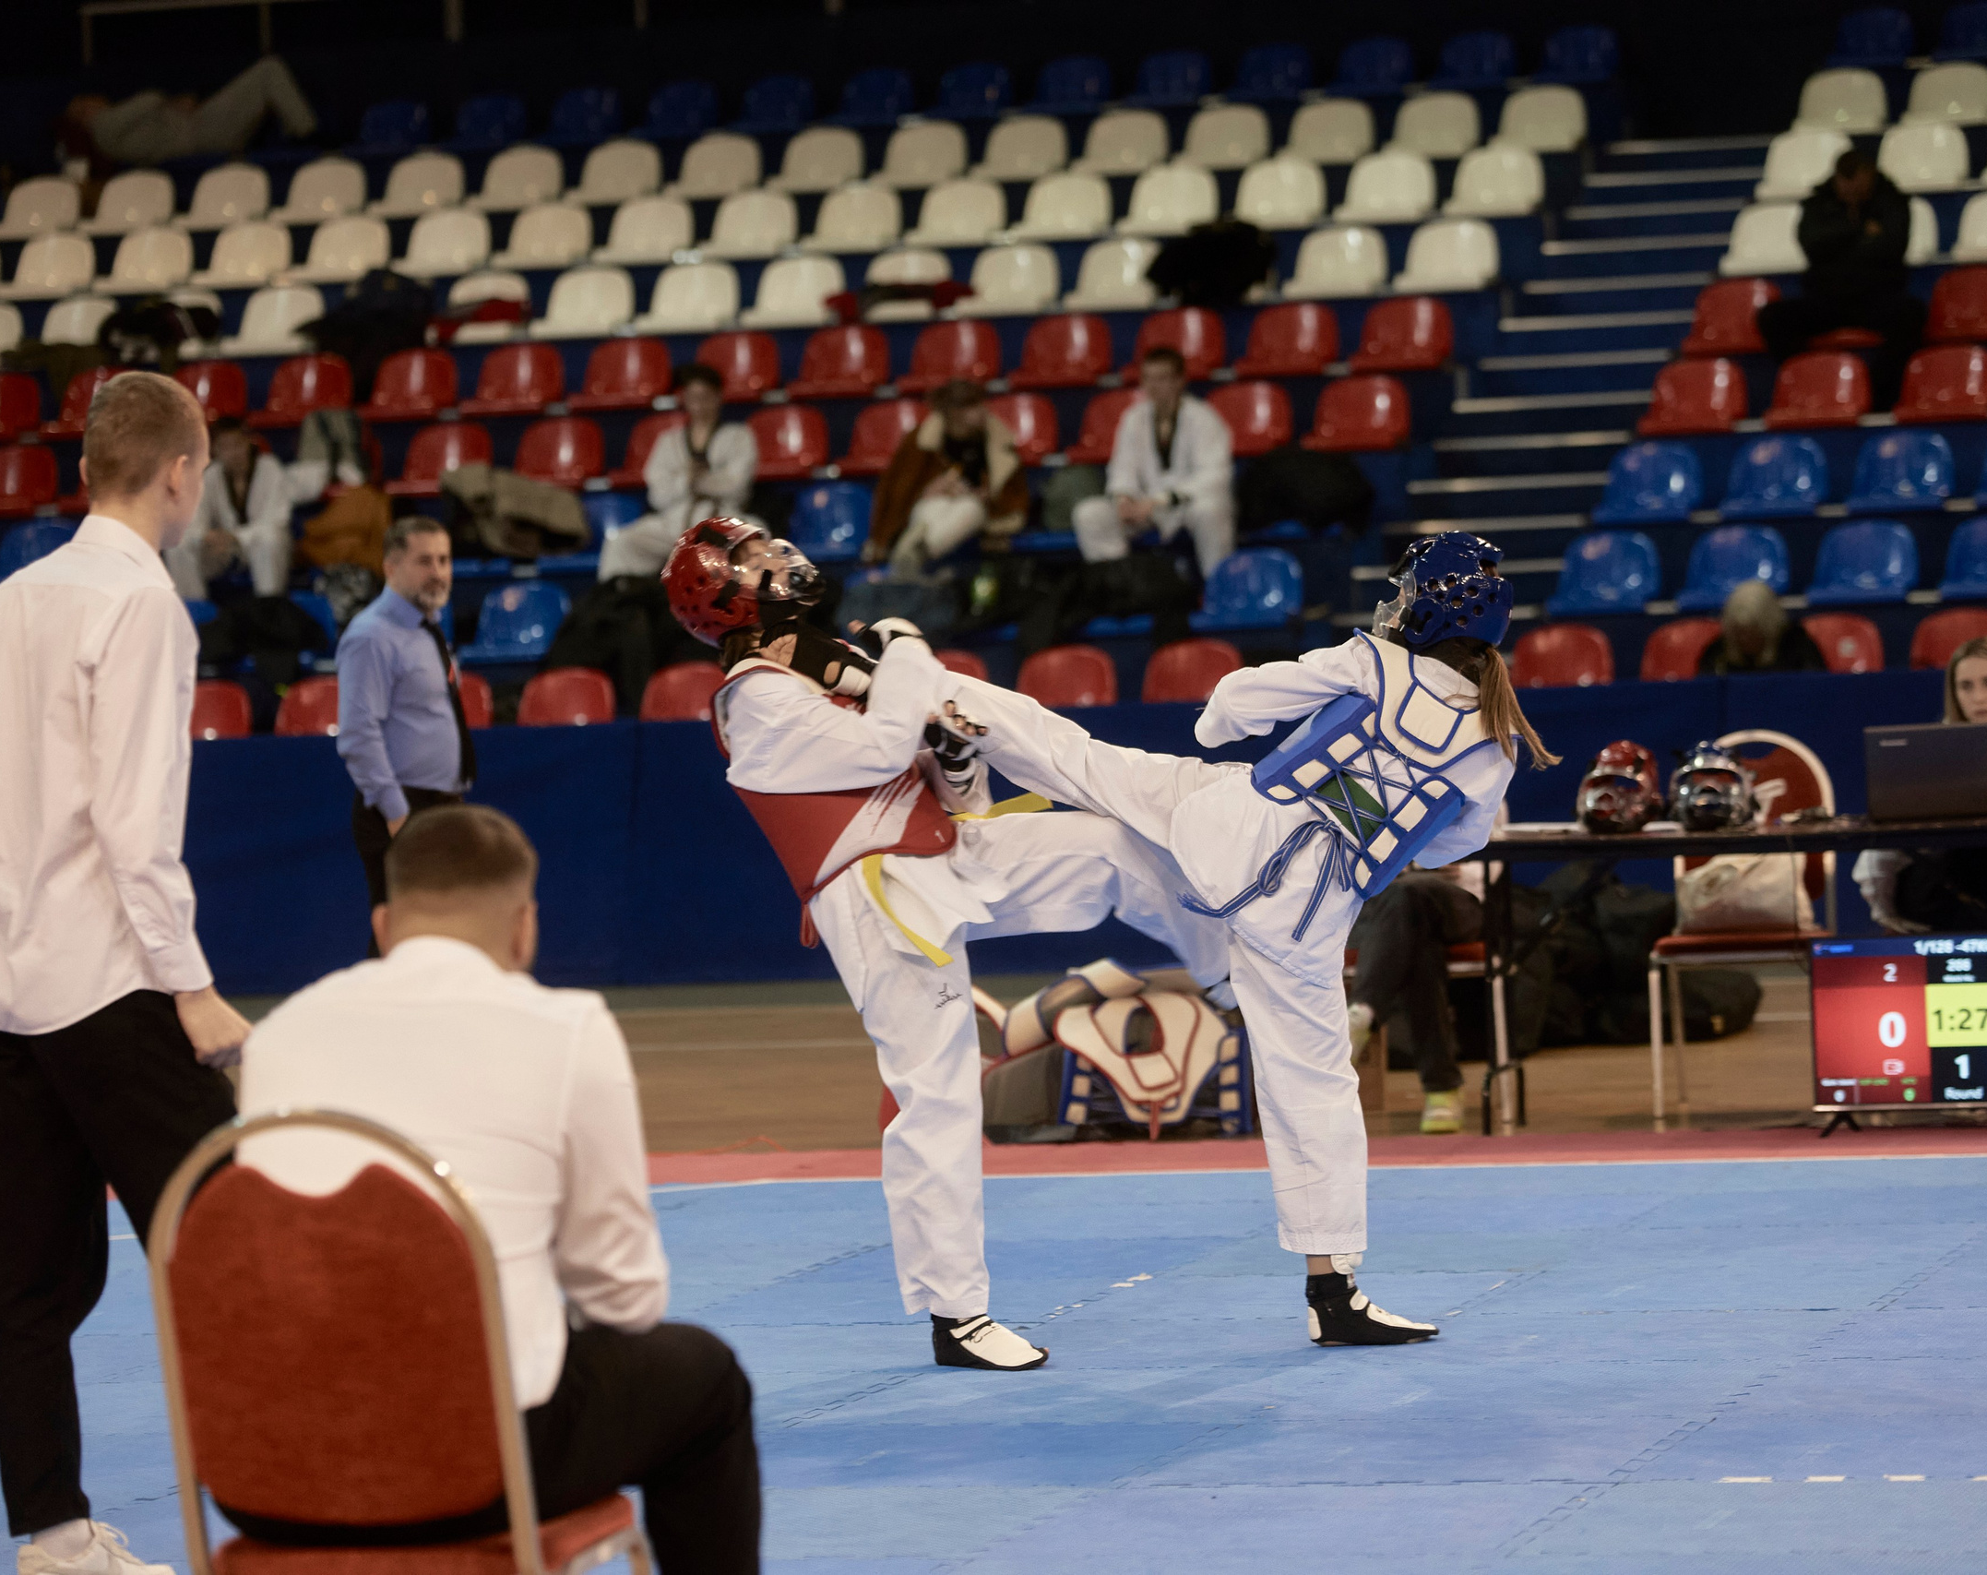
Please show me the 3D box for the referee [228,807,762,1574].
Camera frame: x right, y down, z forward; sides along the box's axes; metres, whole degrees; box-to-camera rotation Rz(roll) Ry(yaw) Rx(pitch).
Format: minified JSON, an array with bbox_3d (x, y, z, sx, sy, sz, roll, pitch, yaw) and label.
[{"bbox_3d":[-0.532,0.654,9.237,0.560,1.280,0.820,-2,2,13],"label":"referee"}]

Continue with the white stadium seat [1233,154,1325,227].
[{"bbox_3d":[1.174,-2.476,33.088,0.390,0.290,0.380,-2,2,16],"label":"white stadium seat"}]

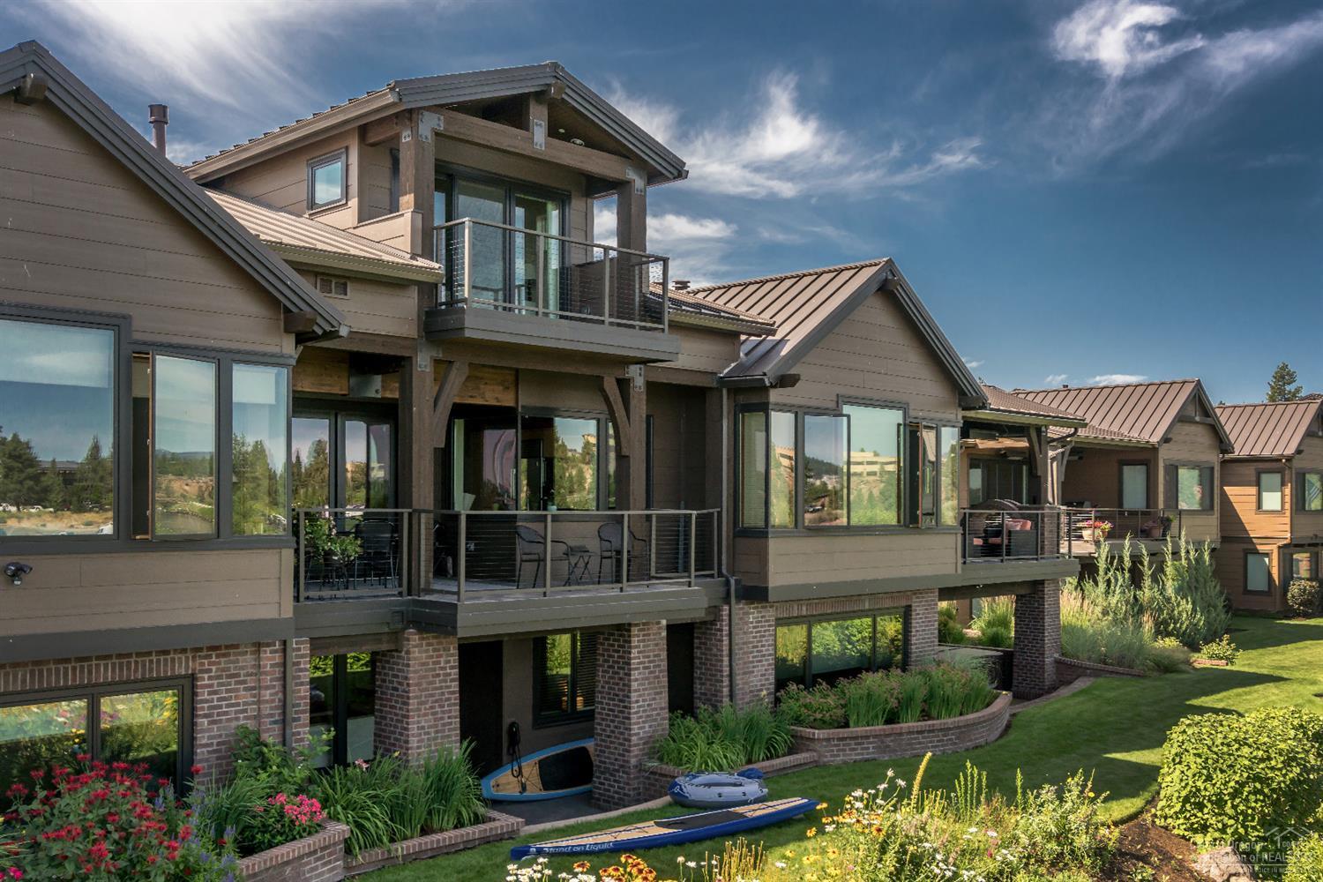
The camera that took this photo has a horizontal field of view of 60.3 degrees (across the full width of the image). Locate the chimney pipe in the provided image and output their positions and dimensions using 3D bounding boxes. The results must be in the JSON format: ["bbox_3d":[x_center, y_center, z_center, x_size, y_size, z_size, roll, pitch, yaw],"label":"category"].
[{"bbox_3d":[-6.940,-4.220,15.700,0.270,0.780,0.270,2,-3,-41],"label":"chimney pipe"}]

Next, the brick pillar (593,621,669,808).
[{"bbox_3d":[-0.438,3.869,16.629,0.792,2.653,0.841,3,-4,-42],"label":"brick pillar"}]

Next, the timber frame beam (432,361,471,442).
[{"bbox_3d":[-2.743,-0.459,14.669,0.525,1.094,0.158,3,-4,-42],"label":"timber frame beam"}]

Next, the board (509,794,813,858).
[{"bbox_3d":[0.185,4.740,13.900,4.100,0.220,0.700,1,-3,-27],"label":"board"}]

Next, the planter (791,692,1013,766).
[{"bbox_3d":[4.950,5.279,20.744,6.435,0.584,1.485,3,-4,-42],"label":"planter"}]

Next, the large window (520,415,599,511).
[{"bbox_3d":[-1.528,0.361,17.177,1.515,1.495,0.099,3,-4,-42],"label":"large window"}]

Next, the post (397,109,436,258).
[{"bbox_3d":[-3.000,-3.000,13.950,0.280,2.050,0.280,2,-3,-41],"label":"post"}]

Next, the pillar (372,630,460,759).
[{"bbox_3d":[-3.067,3.640,14.288,0.742,2.524,0.832,3,-4,-42],"label":"pillar"}]

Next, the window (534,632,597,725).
[{"bbox_3d":[-1.360,3.510,16.700,1.320,1.380,0.120,2,-3,-42],"label":"window"}]

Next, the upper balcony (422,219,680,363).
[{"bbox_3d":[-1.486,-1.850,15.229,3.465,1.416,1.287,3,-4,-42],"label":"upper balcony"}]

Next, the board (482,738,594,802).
[{"bbox_3d":[-1.343,4.811,16.746,3.039,0.762,0.139,3,-4,-42],"label":"board"}]

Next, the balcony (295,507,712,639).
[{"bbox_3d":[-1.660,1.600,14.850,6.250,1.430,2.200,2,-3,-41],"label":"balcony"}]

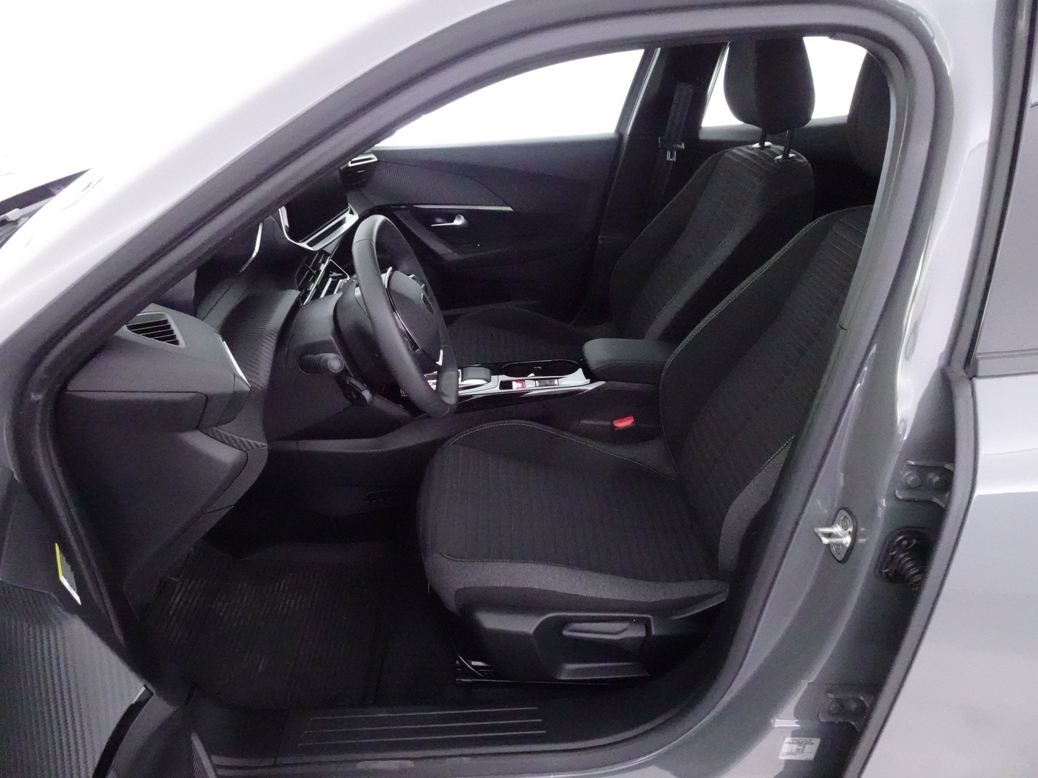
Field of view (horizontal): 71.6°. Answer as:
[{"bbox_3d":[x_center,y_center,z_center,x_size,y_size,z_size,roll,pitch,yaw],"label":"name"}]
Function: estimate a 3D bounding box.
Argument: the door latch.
[{"bbox_3d":[0.358,0.166,0.816,0.037,0.060,0.037,-2,26,-1],"label":"door latch"}]

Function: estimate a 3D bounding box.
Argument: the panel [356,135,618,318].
[{"bbox_3d":[-0.133,-0.433,2.182,0.860,0.630,0.130,-2,26,-1],"label":"panel"}]

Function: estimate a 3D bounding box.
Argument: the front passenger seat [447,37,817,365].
[{"bbox_3d":[0.233,-0.366,1.835,0.900,0.980,0.530,-2,26,-1],"label":"front passenger seat"}]

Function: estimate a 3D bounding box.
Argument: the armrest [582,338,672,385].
[{"bbox_3d":[0.283,-0.061,1.590,0.280,0.065,0.140,-2,26,-1],"label":"armrest"}]

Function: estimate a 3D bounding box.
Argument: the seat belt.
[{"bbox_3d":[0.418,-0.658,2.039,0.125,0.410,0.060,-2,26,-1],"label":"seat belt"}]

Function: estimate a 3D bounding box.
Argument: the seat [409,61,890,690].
[{"bbox_3d":[0.258,-0.056,1.196,0.900,0.980,0.530,-2,26,-1],"label":"seat"}]

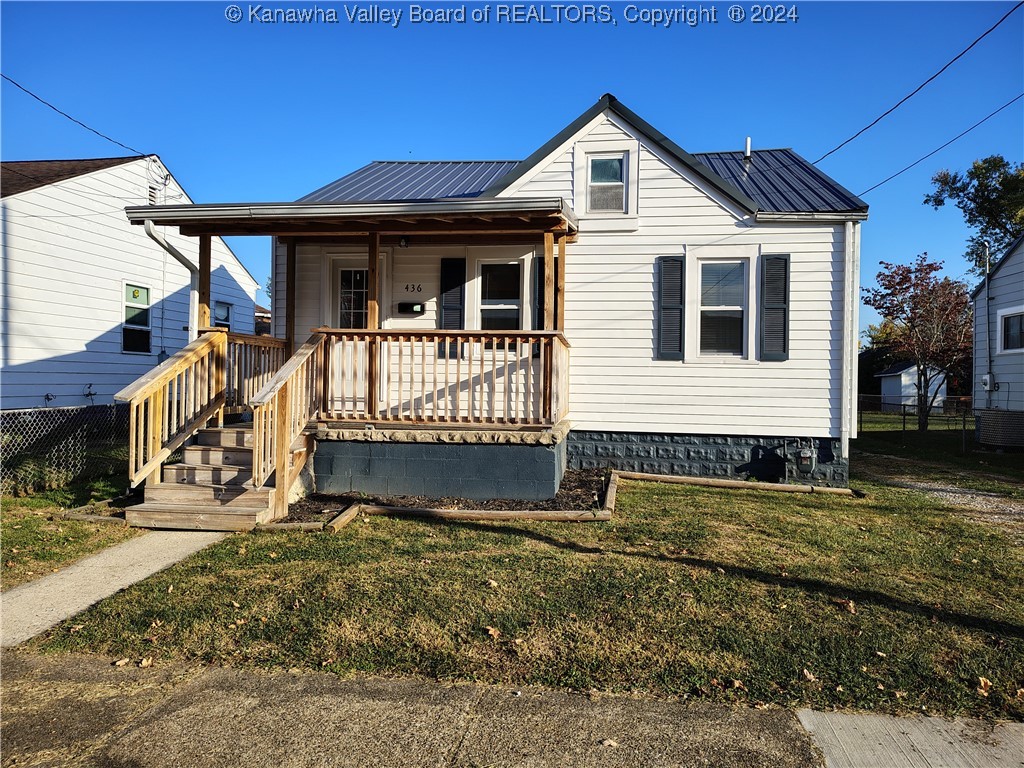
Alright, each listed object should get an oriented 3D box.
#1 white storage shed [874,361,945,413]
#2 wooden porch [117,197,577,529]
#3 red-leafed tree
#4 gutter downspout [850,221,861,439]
[{"bbox_3d":[23.031,0.234,40.915,2.550,2.949,3.400,1,0,9],"label":"white storage shed"},{"bbox_3d":[-1.744,-0.423,8.508,4.870,3.800,3.370,1,0,9],"label":"wooden porch"},{"bbox_3d":[13.497,-1.368,23.409,3.900,5.899,3.900,1,0,9],"label":"red-leafed tree"},{"bbox_3d":[4.484,-0.700,9.276,0.080,2.808,0.080,1,0,9],"label":"gutter downspout"}]

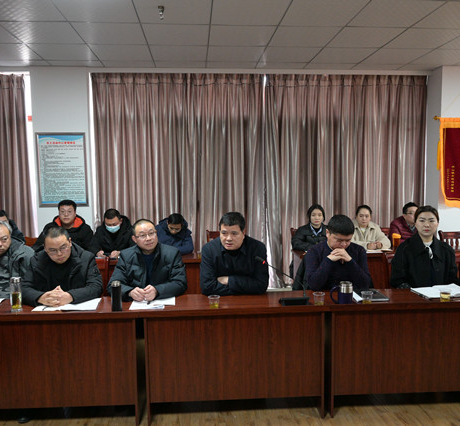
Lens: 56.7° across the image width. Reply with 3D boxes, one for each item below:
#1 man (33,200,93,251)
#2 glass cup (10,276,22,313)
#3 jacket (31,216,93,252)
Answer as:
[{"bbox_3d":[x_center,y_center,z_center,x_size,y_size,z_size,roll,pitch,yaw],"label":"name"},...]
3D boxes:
[{"bbox_3d":[-1.766,0.546,4.511,0.600,1.340,0.780,-1,5,-7],"label":"man"},{"bbox_3d":[-1.350,0.512,2.692,0.070,0.210,0.070,-1,5,-4],"label":"glass cup"},{"bbox_3d":[-1.866,0.372,4.845,0.620,0.700,0.480,-1,5,-11],"label":"jacket"}]

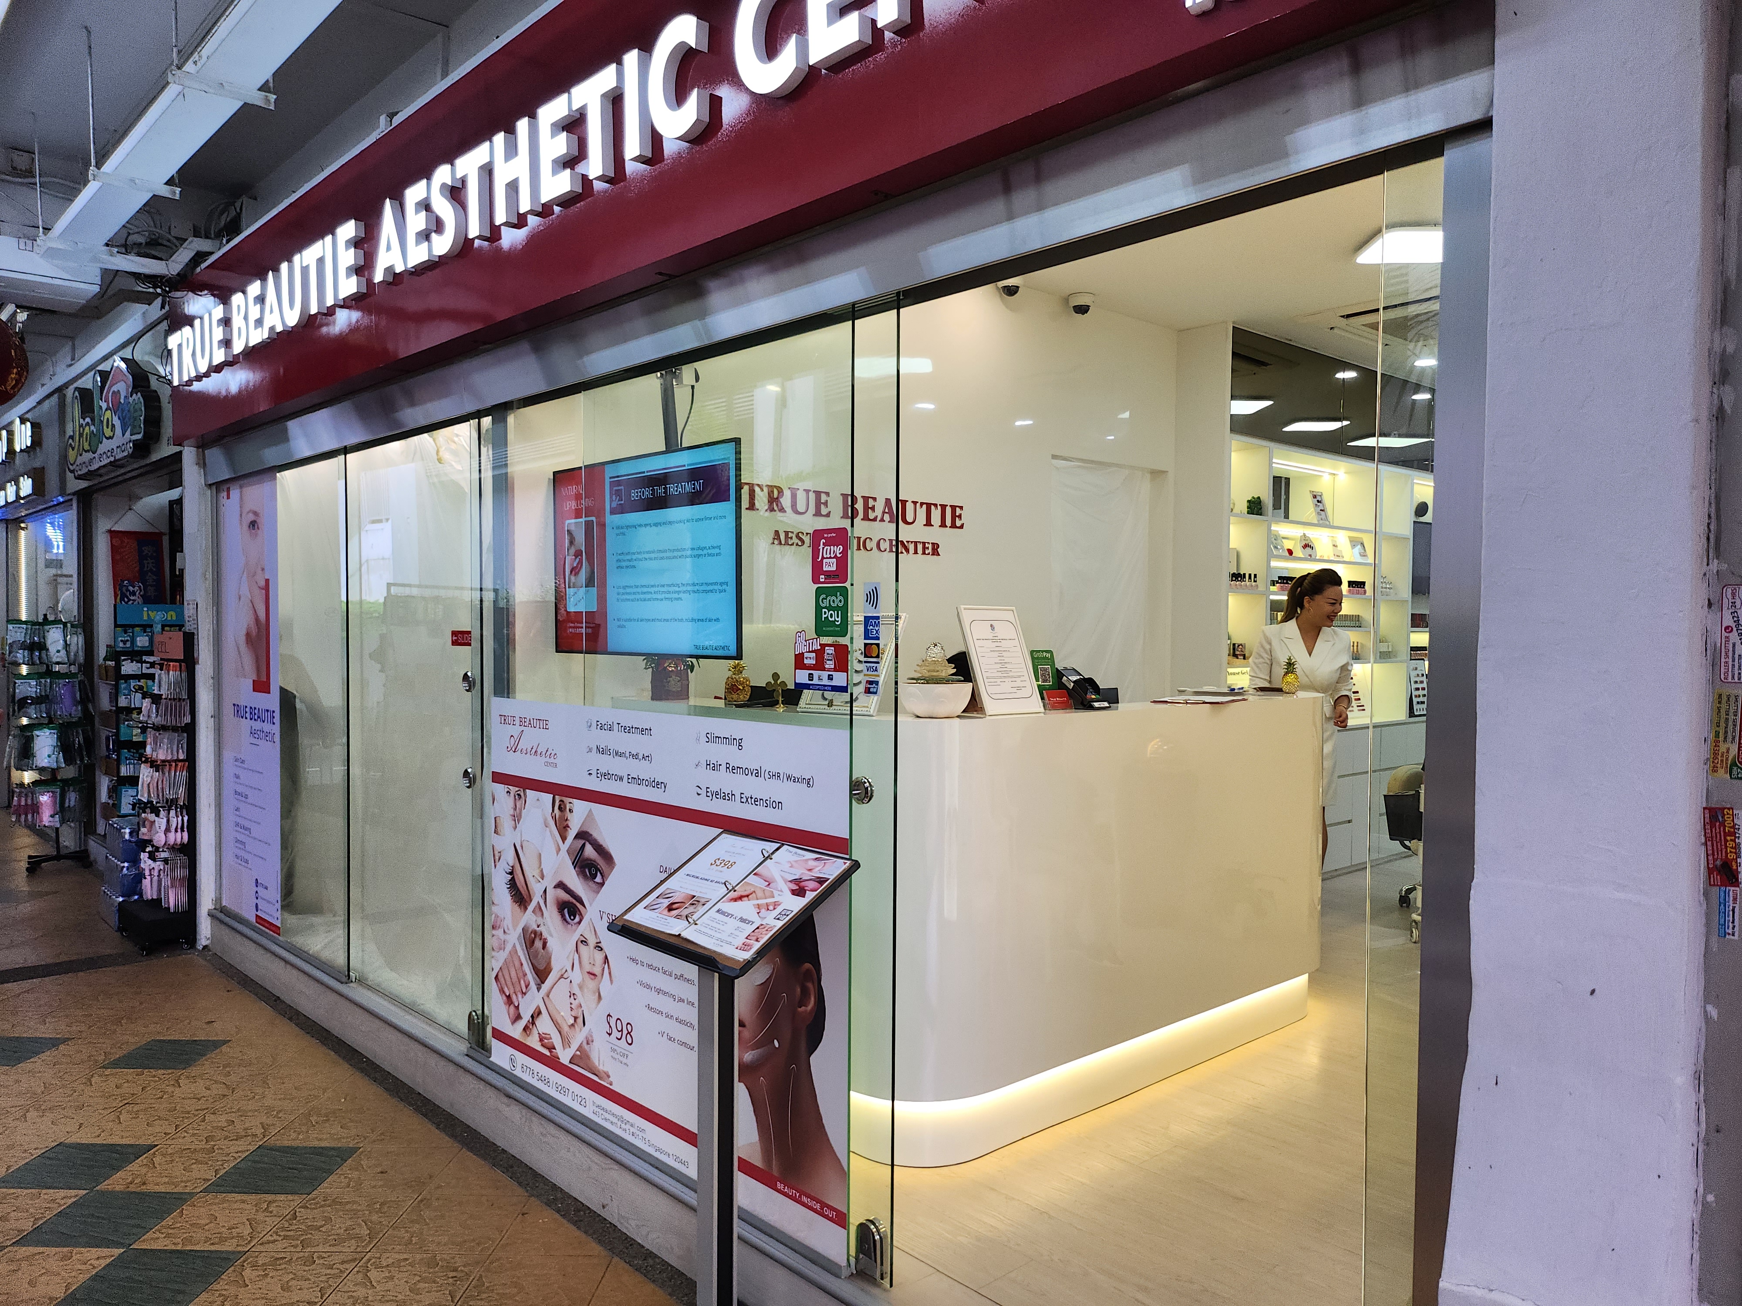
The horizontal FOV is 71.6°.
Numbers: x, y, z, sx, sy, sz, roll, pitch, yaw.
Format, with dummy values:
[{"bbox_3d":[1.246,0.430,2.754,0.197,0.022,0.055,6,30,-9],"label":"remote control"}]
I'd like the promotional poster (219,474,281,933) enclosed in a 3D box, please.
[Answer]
[{"bbox_3d":[-2.861,0.204,5.551,0.010,2.040,0.850,-1,2,-43],"label":"promotional poster"}]

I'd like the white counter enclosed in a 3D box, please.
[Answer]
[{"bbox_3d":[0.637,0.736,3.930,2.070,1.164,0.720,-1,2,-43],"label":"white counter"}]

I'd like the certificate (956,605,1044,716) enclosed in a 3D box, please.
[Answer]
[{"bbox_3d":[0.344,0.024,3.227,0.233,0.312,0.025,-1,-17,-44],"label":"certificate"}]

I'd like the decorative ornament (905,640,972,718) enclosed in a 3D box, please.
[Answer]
[{"bbox_3d":[0.181,0.068,3.176,0.195,0.197,0.195,0,1,0],"label":"decorative ornament"}]

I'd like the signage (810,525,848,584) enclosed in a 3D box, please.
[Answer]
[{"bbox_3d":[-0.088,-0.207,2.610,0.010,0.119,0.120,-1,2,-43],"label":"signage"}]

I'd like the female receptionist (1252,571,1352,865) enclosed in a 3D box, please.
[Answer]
[{"bbox_3d":[1.786,0.478,5.009,0.430,1.650,0.290,0,1,-3],"label":"female receptionist"}]

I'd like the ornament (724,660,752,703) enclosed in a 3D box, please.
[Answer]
[{"bbox_3d":[-0.413,0.091,3.744,0.085,0.132,0.085,0,1,0],"label":"ornament"}]

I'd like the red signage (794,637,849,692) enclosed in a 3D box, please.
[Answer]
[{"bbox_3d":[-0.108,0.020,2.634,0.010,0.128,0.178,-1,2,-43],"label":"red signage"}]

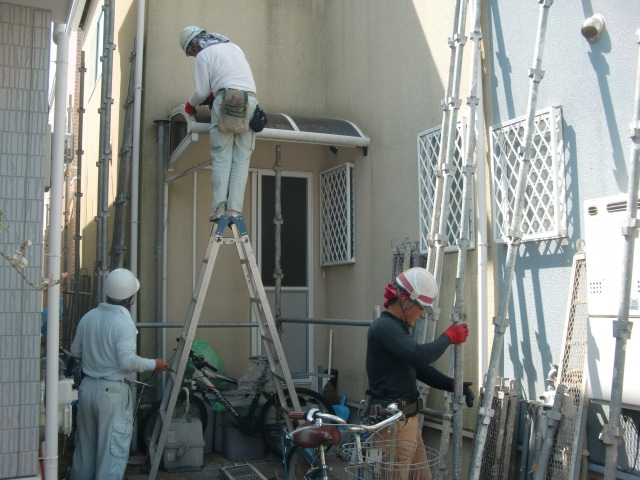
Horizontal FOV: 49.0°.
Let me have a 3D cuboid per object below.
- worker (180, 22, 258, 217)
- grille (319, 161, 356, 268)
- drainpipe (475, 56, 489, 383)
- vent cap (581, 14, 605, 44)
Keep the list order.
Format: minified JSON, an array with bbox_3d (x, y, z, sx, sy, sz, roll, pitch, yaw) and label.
[{"bbox_3d":[-0.780,-0.910,5.452,0.500,1.544,0.600,4,-7,-42],"label":"worker"},{"bbox_3d":[0.168,-0.219,6.574,0.075,0.907,0.587,2,-5,-25],"label":"grille"},{"bbox_3d":[1.056,-0.136,4.608,0.058,2.296,0.058,2,-5,-25],"label":"drainpipe"},{"bbox_3d":[1.496,-1.164,3.871,0.095,0.145,0.135,2,-5,-25],"label":"vent cap"}]

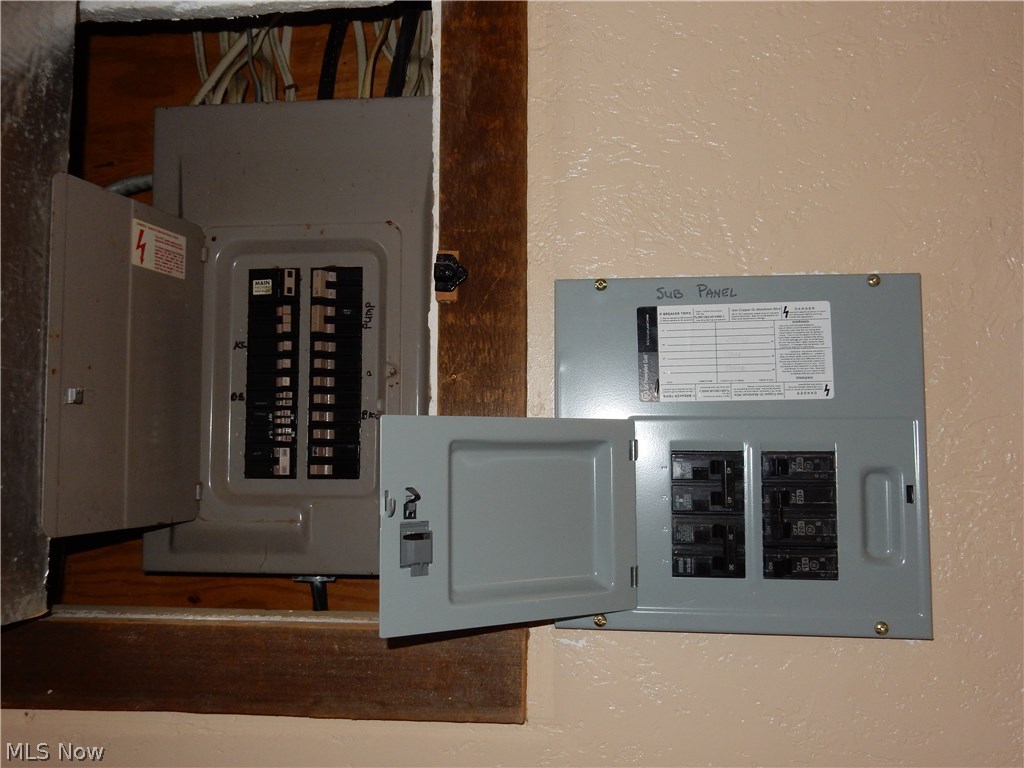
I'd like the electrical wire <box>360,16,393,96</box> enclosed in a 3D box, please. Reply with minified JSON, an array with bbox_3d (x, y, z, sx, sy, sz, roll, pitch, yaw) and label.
[{"bbox_3d":[-0.159,-0.382,1.042,0.016,0.118,0.014,13,-3,7],"label":"electrical wire"}]

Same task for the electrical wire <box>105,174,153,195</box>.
[{"bbox_3d":[-0.459,-0.239,1.070,0.062,0.024,0.020,0,-4,6],"label":"electrical wire"}]

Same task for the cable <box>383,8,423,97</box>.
[{"bbox_3d":[-0.128,-0.384,1.034,0.022,0.126,0.022,10,-3,7],"label":"cable"}]

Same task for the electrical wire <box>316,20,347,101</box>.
[{"bbox_3d":[-0.211,-0.382,1.048,0.020,0.117,0.020,9,-3,7],"label":"electrical wire"}]

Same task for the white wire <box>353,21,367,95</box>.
[{"bbox_3d":[-0.180,-0.384,1.050,0.014,0.110,0.013,-4,-4,6],"label":"white wire"}]

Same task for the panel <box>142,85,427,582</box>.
[{"bbox_3d":[-0.220,-0.052,1.017,0.365,0.523,0.103,0,-4,6],"label":"panel"}]

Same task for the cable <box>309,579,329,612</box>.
[{"bbox_3d":[-0.218,0.239,1.000,0.018,0.040,0.017,-6,-5,6],"label":"cable"}]

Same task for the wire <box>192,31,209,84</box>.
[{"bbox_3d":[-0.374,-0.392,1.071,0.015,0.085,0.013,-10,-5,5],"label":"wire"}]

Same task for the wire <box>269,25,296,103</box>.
[{"bbox_3d":[-0.274,-0.381,1.058,0.017,0.112,0.015,-14,-5,5],"label":"wire"}]

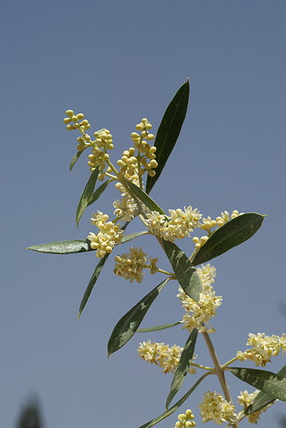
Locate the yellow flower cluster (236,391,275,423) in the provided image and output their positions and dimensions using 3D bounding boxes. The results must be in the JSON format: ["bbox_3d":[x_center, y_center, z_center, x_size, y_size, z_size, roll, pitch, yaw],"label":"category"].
[{"bbox_3d":[0.056,0.097,0.447,0.019,0.017,0.018,0,-18,0],"label":"yellow flower cluster"}]

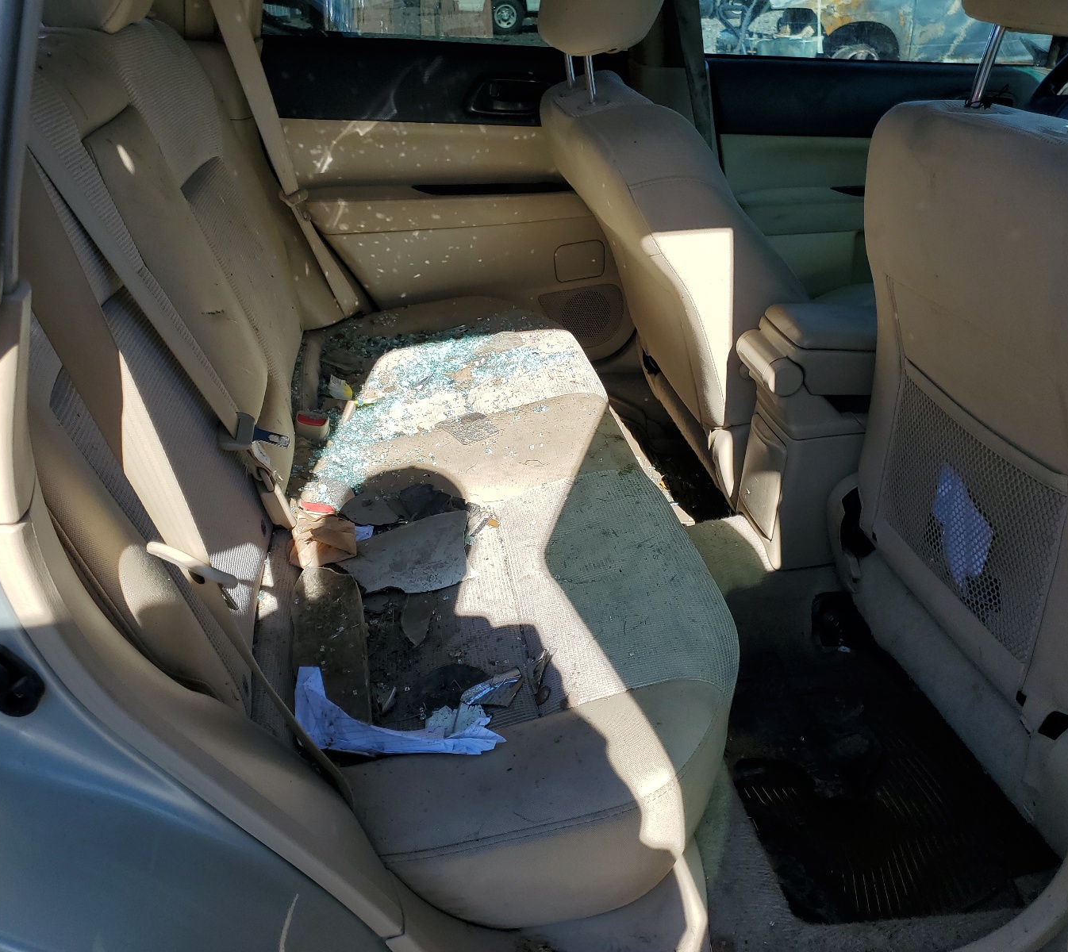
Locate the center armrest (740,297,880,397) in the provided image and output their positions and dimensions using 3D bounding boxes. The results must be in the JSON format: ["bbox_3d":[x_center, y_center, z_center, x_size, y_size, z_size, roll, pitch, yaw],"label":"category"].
[{"bbox_3d":[0.443,-0.184,1.337,0.290,0.100,0.140,-4,30,-10],"label":"center armrest"}]

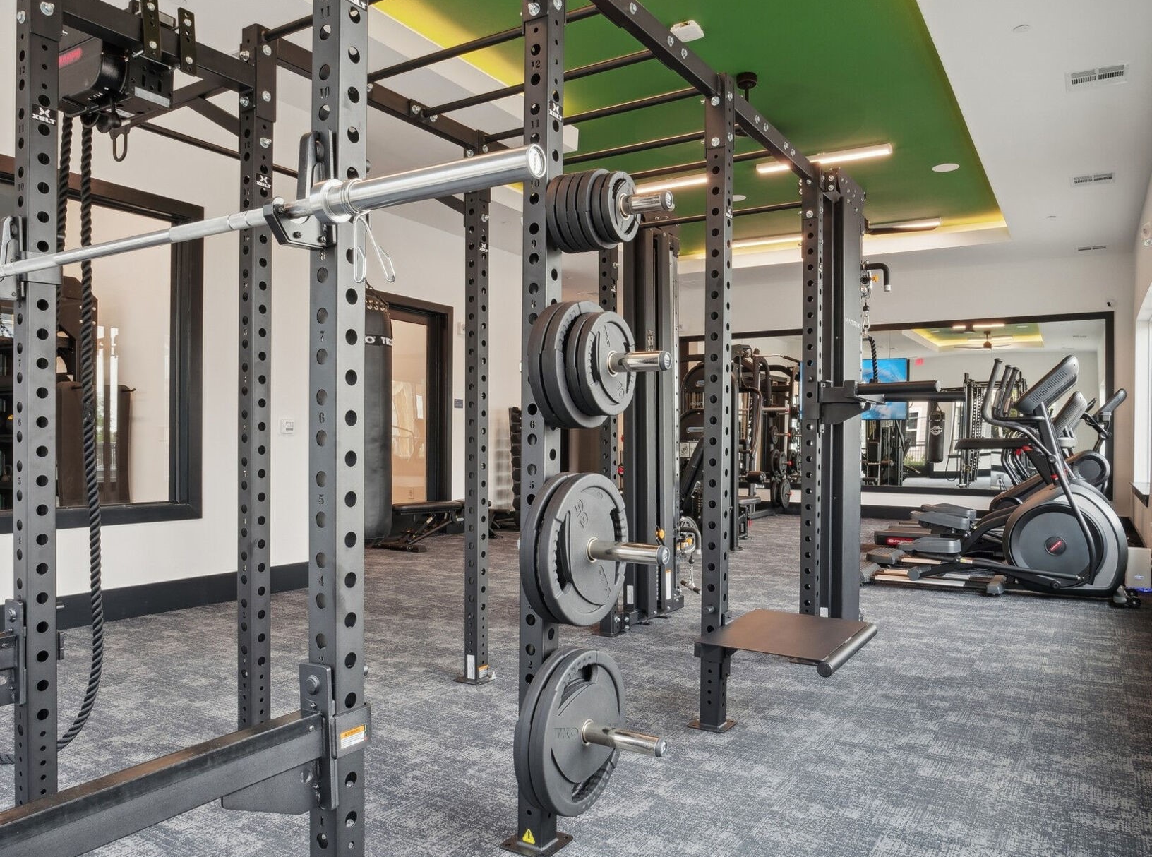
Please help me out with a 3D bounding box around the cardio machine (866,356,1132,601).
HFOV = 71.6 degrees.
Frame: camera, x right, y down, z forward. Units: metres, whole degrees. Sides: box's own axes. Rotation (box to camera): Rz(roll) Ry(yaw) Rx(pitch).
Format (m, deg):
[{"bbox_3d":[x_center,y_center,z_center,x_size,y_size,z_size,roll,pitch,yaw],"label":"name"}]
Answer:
[{"bbox_3d":[3.120,0.337,6.030,1.820,1.715,0.740,0,0,33],"label":"cardio machine"}]

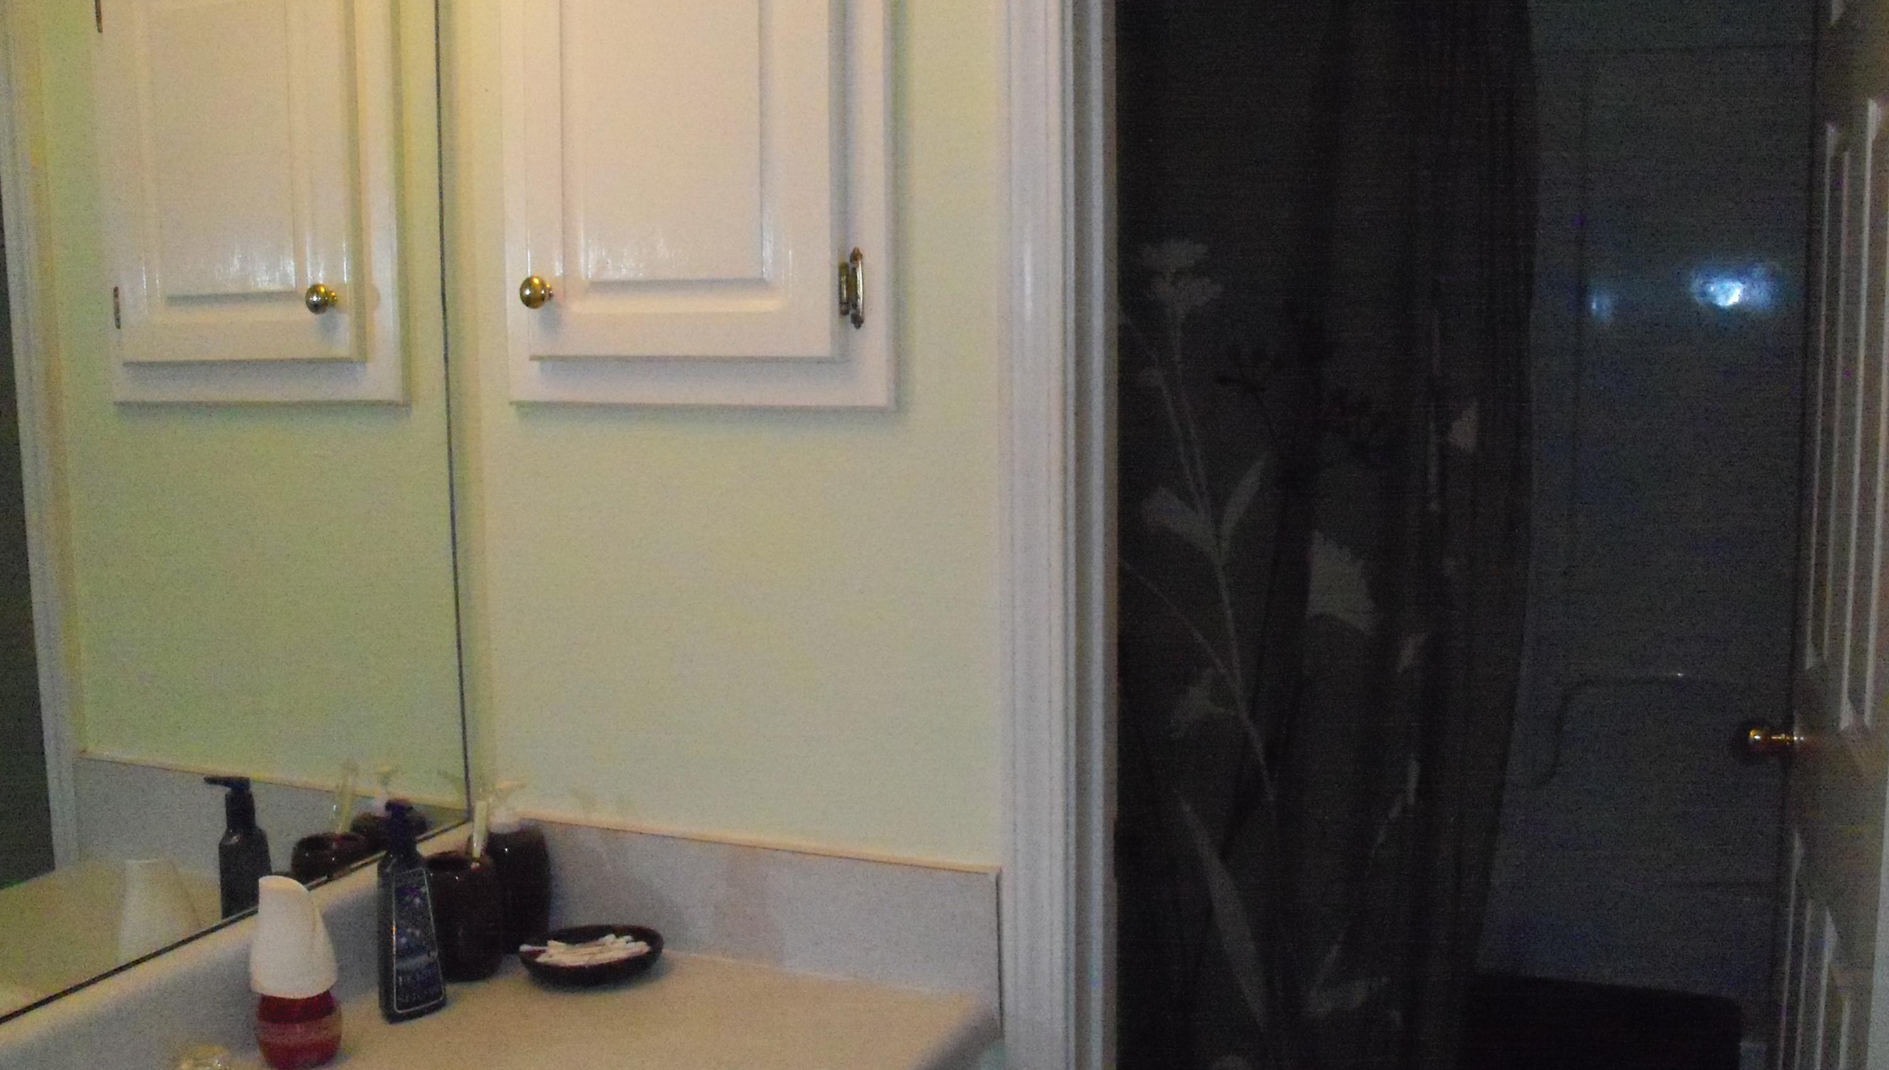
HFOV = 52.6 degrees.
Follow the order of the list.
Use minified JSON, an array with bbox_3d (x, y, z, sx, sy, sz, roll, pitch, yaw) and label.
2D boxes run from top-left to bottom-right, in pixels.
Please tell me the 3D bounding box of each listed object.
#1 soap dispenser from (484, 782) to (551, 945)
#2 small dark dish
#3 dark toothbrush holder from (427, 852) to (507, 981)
[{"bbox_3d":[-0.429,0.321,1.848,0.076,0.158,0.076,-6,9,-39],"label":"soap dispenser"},{"bbox_3d":[-0.325,0.394,1.770,0.132,0.030,0.108,-5,9,-33],"label":"small dark dish"},{"bbox_3d":[-0.453,0.358,1.797,0.077,0.106,0.077,-1,7,0],"label":"dark toothbrush holder"}]

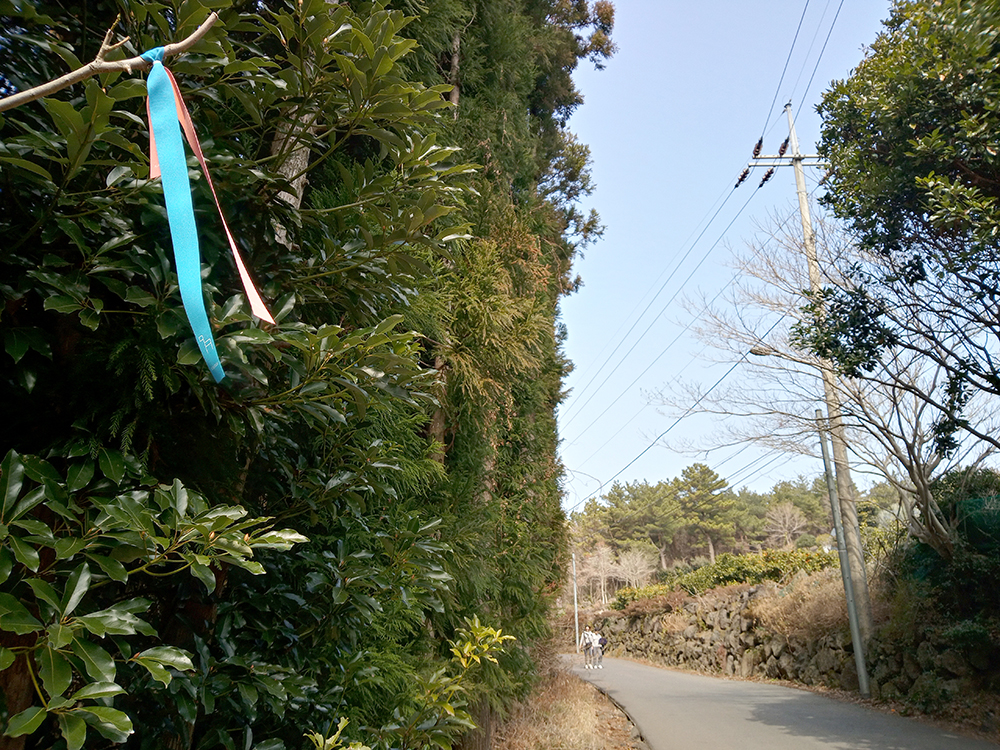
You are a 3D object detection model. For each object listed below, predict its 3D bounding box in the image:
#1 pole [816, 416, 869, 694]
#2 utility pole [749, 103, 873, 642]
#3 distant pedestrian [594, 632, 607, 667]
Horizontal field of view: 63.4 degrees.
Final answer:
[{"bbox_3d":[6.947,3.482,16.467,0.170,5.750,0.170,-3,-17,0],"label":"pole"},{"bbox_3d":[8.039,-0.744,20.080,2.350,14.030,0.480,-1,-17,0],"label":"utility pole"},{"bbox_3d":[4.074,11.133,32.956,0.520,1.580,0.360,-2,-17,2],"label":"distant pedestrian"}]

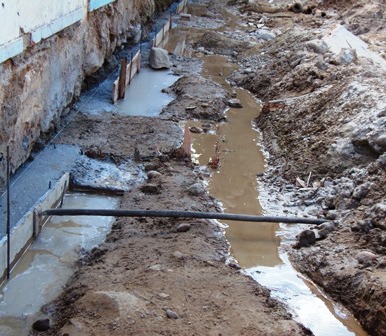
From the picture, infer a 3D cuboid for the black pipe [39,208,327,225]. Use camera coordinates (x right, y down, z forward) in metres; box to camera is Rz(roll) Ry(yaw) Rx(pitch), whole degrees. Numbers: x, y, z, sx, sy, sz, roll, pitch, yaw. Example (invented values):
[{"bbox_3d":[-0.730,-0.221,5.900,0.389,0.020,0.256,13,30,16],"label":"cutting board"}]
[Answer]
[{"bbox_3d":[-0.031,0.303,4.415,1.794,0.034,0.034,3,17,-11],"label":"black pipe"}]

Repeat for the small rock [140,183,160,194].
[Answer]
[{"bbox_3d":[-0.287,0.142,4.843,0.127,0.072,0.112,-1,17,-3],"label":"small rock"}]

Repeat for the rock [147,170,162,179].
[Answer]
[{"bbox_3d":[-0.275,0.048,5.168,0.100,0.057,0.088,-1,17,-3],"label":"rock"}]

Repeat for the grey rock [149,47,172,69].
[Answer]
[{"bbox_3d":[-0.469,-1.583,10.380,0.308,0.316,0.271,-1,17,-3],"label":"grey rock"}]

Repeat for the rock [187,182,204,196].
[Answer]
[{"bbox_3d":[0.017,0.145,4.839,0.107,0.090,0.094,0,17,0],"label":"rock"}]

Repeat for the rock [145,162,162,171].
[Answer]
[{"bbox_3d":[-0.296,-0.011,5.364,0.111,0.054,0.098,-1,17,-3],"label":"rock"}]

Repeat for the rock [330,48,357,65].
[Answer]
[{"bbox_3d":[1.764,-1.290,8.386,0.278,0.184,0.244,4,18,12],"label":"rock"}]

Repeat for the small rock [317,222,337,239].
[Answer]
[{"bbox_3d":[0.780,0.368,4.237,0.105,0.100,0.093,3,17,10],"label":"small rock"}]

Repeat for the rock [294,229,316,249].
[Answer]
[{"bbox_3d":[0.651,0.408,4.176,0.109,0.102,0.096,3,17,9],"label":"rock"}]

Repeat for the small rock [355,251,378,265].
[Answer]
[{"bbox_3d":[0.870,0.451,3.629,0.103,0.059,0.090,4,18,13],"label":"small rock"}]

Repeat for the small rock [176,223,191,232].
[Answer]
[{"bbox_3d":[-0.052,0.348,4.202,0.081,0.055,0.071,0,17,-1],"label":"small rock"}]

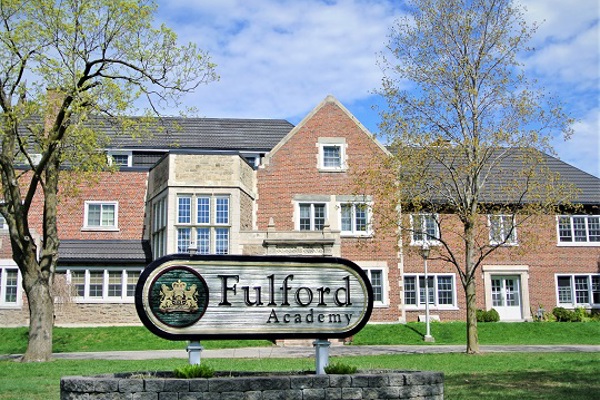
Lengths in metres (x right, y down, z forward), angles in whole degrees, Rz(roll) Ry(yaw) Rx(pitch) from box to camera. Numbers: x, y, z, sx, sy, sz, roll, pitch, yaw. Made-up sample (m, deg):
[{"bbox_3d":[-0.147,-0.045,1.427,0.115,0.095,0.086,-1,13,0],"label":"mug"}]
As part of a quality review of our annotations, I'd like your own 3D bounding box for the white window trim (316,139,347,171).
[{"bbox_3d":[1.608,-2.244,35.427,1.503,1.797,0.200,0,-10,-4],"label":"white window trim"}]

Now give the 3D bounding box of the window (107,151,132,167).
[{"bbox_3d":[-9.675,-2.194,37.694,1.294,0.901,0.200,0,-10,-5],"label":"window"}]

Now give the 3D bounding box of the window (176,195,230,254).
[{"bbox_3d":[-4.323,1.152,31.332,2.430,2.848,0.170,0,-10,-4],"label":"window"}]

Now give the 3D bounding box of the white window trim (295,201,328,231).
[{"bbox_3d":[0.573,0.903,34.763,1.696,1.734,0.200,0,-10,-4],"label":"white window trim"}]

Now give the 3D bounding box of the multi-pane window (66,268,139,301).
[{"bbox_3d":[-9.539,4.229,34.379,3.751,1.772,0.250,0,-10,-5],"label":"multi-pane window"}]

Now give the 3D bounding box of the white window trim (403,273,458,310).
[{"bbox_3d":[7.068,4.995,38.248,3.197,2.061,0.200,0,-10,-4],"label":"white window trim"}]

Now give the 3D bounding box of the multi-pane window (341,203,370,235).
[{"bbox_3d":[2.892,0.992,36.509,1.581,1.740,0.200,0,-10,-5],"label":"multi-pane window"}]

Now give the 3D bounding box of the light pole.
[{"bbox_3d":[5.526,4.017,30.683,0.450,4.244,0.450,0,-10,-4],"label":"light pole"}]

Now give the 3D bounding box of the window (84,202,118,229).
[{"bbox_3d":[-10.222,0.822,36.068,1.714,1.470,0.200,0,-10,-5],"label":"window"}]

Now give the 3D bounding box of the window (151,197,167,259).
[{"bbox_3d":[-6.624,1.450,32.821,0.170,2.848,3.292,4,-11,-23],"label":"window"}]

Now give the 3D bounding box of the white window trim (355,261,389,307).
[{"bbox_3d":[3.593,4.311,35.961,1.924,2.349,0.250,0,-10,-5],"label":"white window trim"}]

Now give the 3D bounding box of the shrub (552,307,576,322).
[{"bbox_3d":[14.897,6.462,39.417,1.291,0.861,1.000,0,-10,-5],"label":"shrub"}]

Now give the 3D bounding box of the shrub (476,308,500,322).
[{"bbox_3d":[10.483,6.439,39.023,1.318,0.770,1.000,0,-10,-5],"label":"shrub"}]

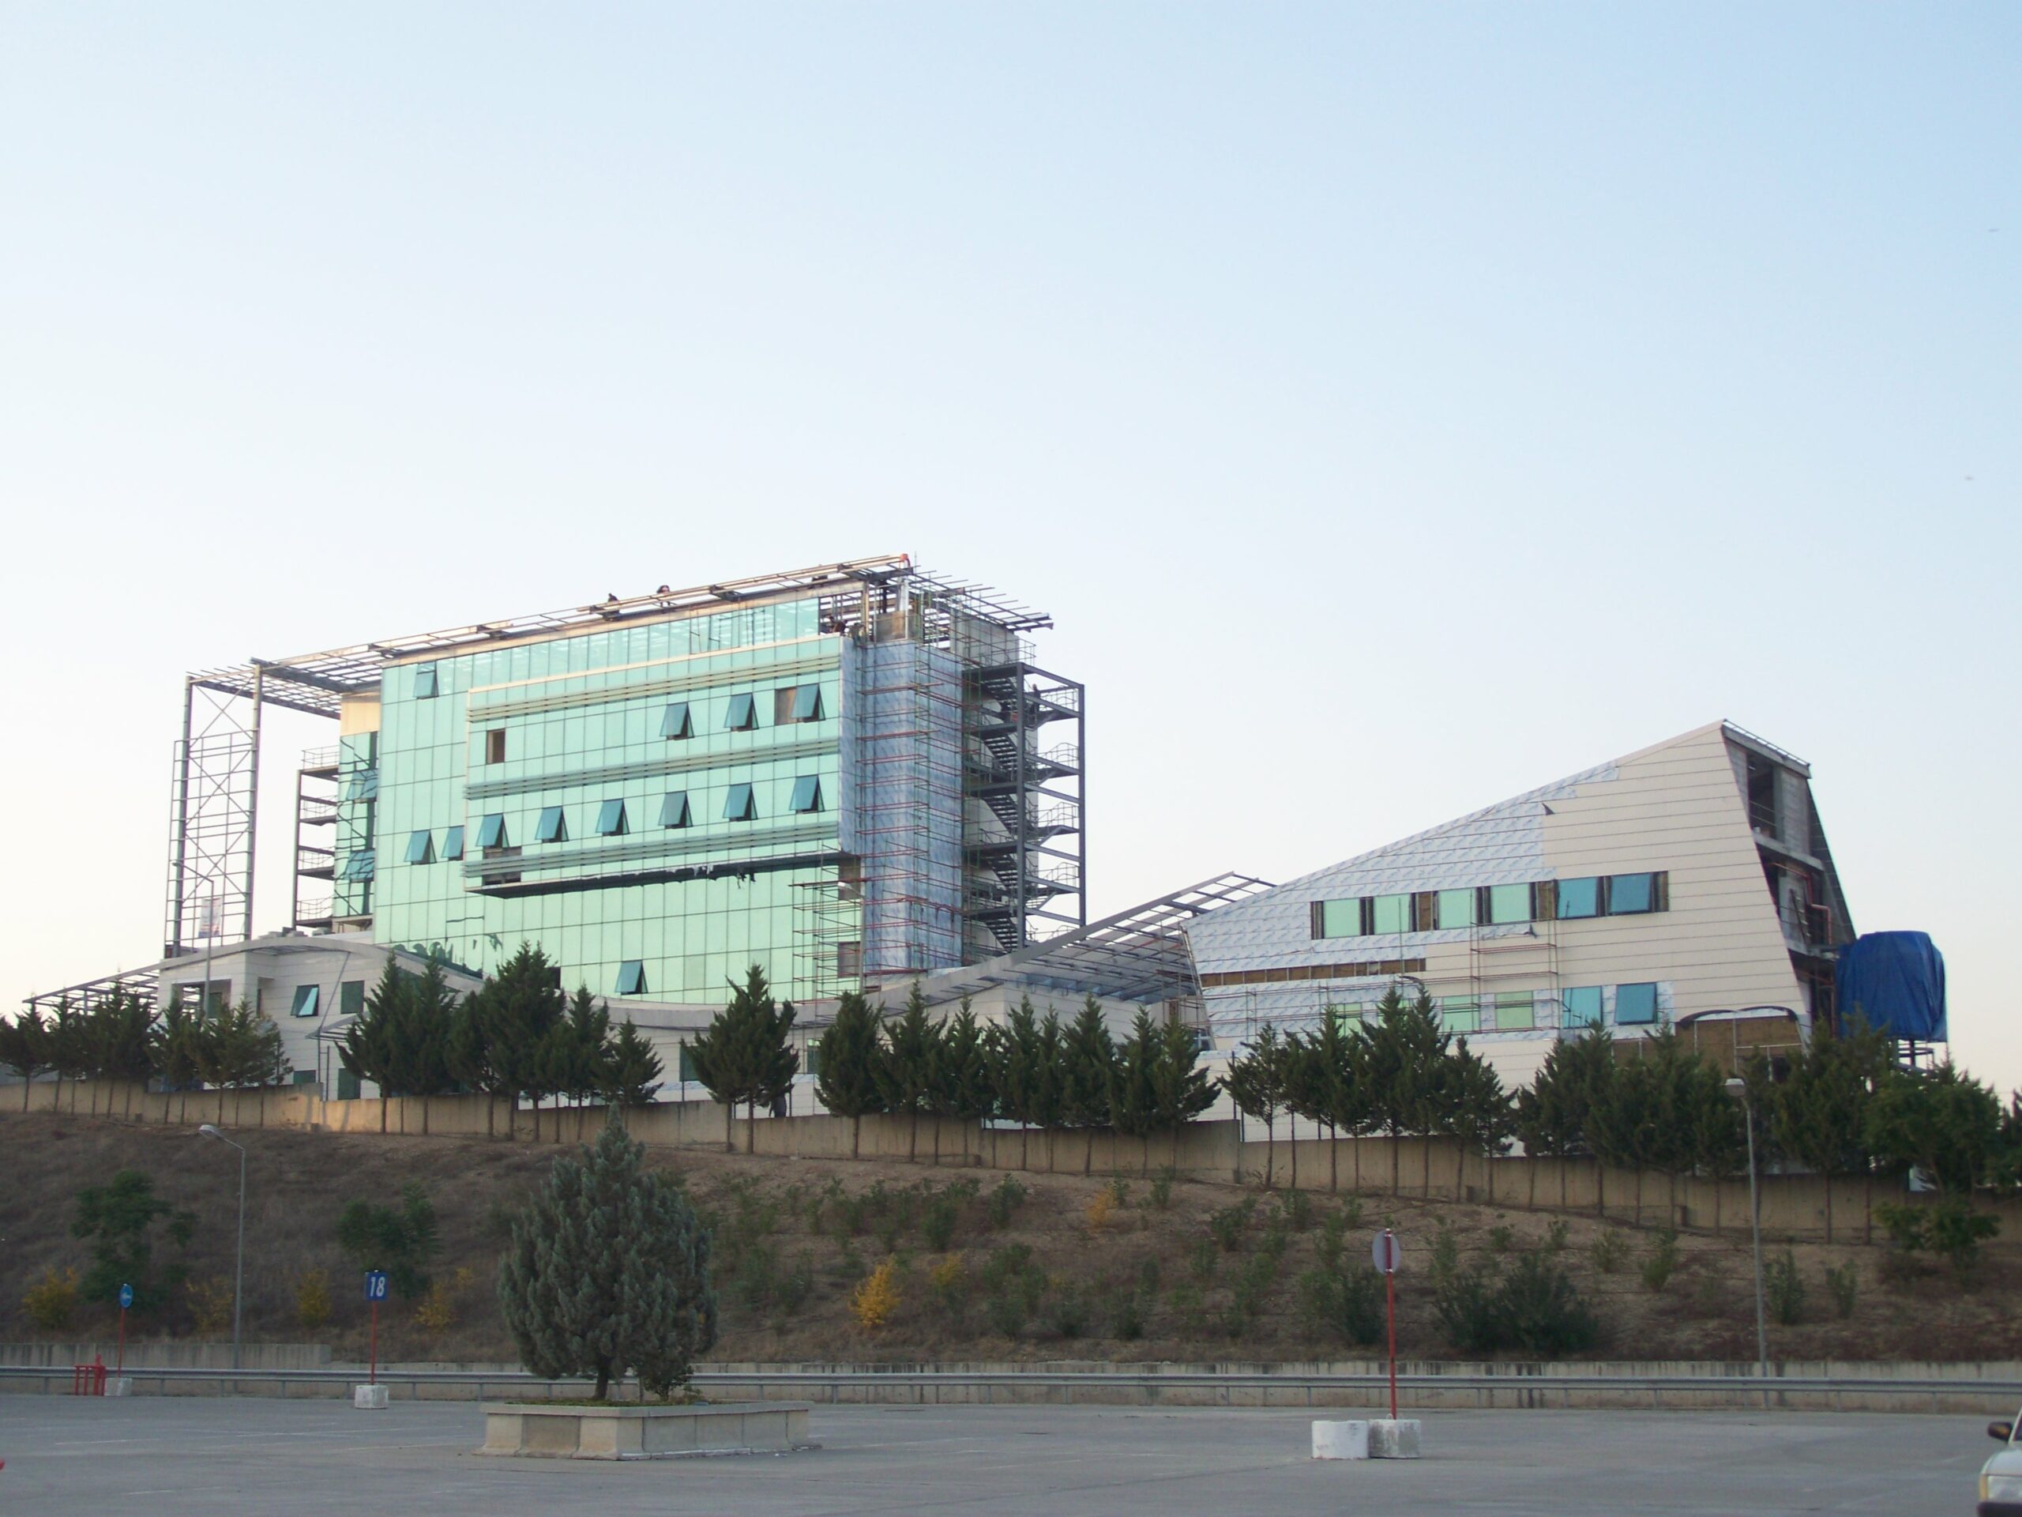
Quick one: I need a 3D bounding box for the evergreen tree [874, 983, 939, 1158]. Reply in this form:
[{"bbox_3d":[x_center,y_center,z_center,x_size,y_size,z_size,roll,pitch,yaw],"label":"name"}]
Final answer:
[{"bbox_3d":[-3.120,9.322,94.391,2.033,5.476,2.033,0,-10,0],"label":"evergreen tree"}]

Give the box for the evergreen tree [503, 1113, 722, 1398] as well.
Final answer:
[{"bbox_3d":[-5.664,7.000,44.264,3.078,3.942,2.924,1,-11,-7],"label":"evergreen tree"}]

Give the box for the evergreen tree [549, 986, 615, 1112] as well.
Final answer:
[{"bbox_3d":[-13.401,9.252,98.882,2.072,4.208,2.072,0,-10,0],"label":"evergreen tree"}]

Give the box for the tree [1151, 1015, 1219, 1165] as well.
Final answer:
[{"bbox_3d":[4.960,9.504,90.034,1.936,4.362,1.936,-1,-10,3],"label":"tree"}]

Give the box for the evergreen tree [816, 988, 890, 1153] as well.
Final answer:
[{"bbox_3d":[-4.737,9.325,93.450,2.236,4.953,2.236,0,-10,0],"label":"evergreen tree"}]

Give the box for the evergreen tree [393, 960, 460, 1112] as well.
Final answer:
[{"bbox_3d":[-19.488,9.493,105.175,2.265,5.689,2.265,0,-10,0],"label":"evergreen tree"}]

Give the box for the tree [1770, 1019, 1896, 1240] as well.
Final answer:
[{"bbox_3d":[20.498,9.275,78.793,3.078,5.576,3.078,0,-10,0],"label":"tree"}]

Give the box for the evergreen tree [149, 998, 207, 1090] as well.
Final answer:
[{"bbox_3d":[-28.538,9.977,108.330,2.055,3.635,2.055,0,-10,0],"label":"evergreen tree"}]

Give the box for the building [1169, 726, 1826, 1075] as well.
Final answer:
[{"bbox_3d":[18.699,7.470,112.899,22.890,14.442,9.328,-6,-12,30],"label":"building"}]

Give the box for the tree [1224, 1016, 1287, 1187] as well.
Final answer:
[{"bbox_3d":[6.901,9.739,88.899,1.731,4.659,1.731,-1,-10,4],"label":"tree"}]

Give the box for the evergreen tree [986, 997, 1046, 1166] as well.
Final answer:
[{"bbox_3d":[0.162,9.407,92.207,1.755,5.115,1.755,0,-10,0],"label":"evergreen tree"}]

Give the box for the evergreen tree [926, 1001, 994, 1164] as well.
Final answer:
[{"bbox_3d":[-1.501,9.591,93.640,1.922,4.797,1.922,0,-10,-1],"label":"evergreen tree"}]

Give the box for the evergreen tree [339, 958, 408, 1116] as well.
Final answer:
[{"bbox_3d":[-21.519,9.613,106.496,2.347,5.761,2.347,0,-10,0],"label":"evergreen tree"}]

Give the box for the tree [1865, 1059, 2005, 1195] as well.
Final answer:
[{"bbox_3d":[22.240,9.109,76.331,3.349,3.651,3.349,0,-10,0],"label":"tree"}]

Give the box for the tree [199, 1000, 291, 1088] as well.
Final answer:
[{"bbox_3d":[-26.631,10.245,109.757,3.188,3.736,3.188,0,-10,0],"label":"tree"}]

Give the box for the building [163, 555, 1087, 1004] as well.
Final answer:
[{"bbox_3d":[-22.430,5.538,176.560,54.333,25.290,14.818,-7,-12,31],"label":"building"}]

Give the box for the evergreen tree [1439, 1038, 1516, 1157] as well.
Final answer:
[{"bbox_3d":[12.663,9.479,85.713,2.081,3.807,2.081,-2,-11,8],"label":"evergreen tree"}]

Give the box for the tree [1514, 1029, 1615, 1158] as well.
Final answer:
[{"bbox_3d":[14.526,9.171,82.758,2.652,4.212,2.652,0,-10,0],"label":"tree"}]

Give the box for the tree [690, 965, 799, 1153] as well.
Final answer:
[{"bbox_3d":[-8.051,9.073,95.516,3.283,5.689,3.283,0,-10,0],"label":"tree"}]

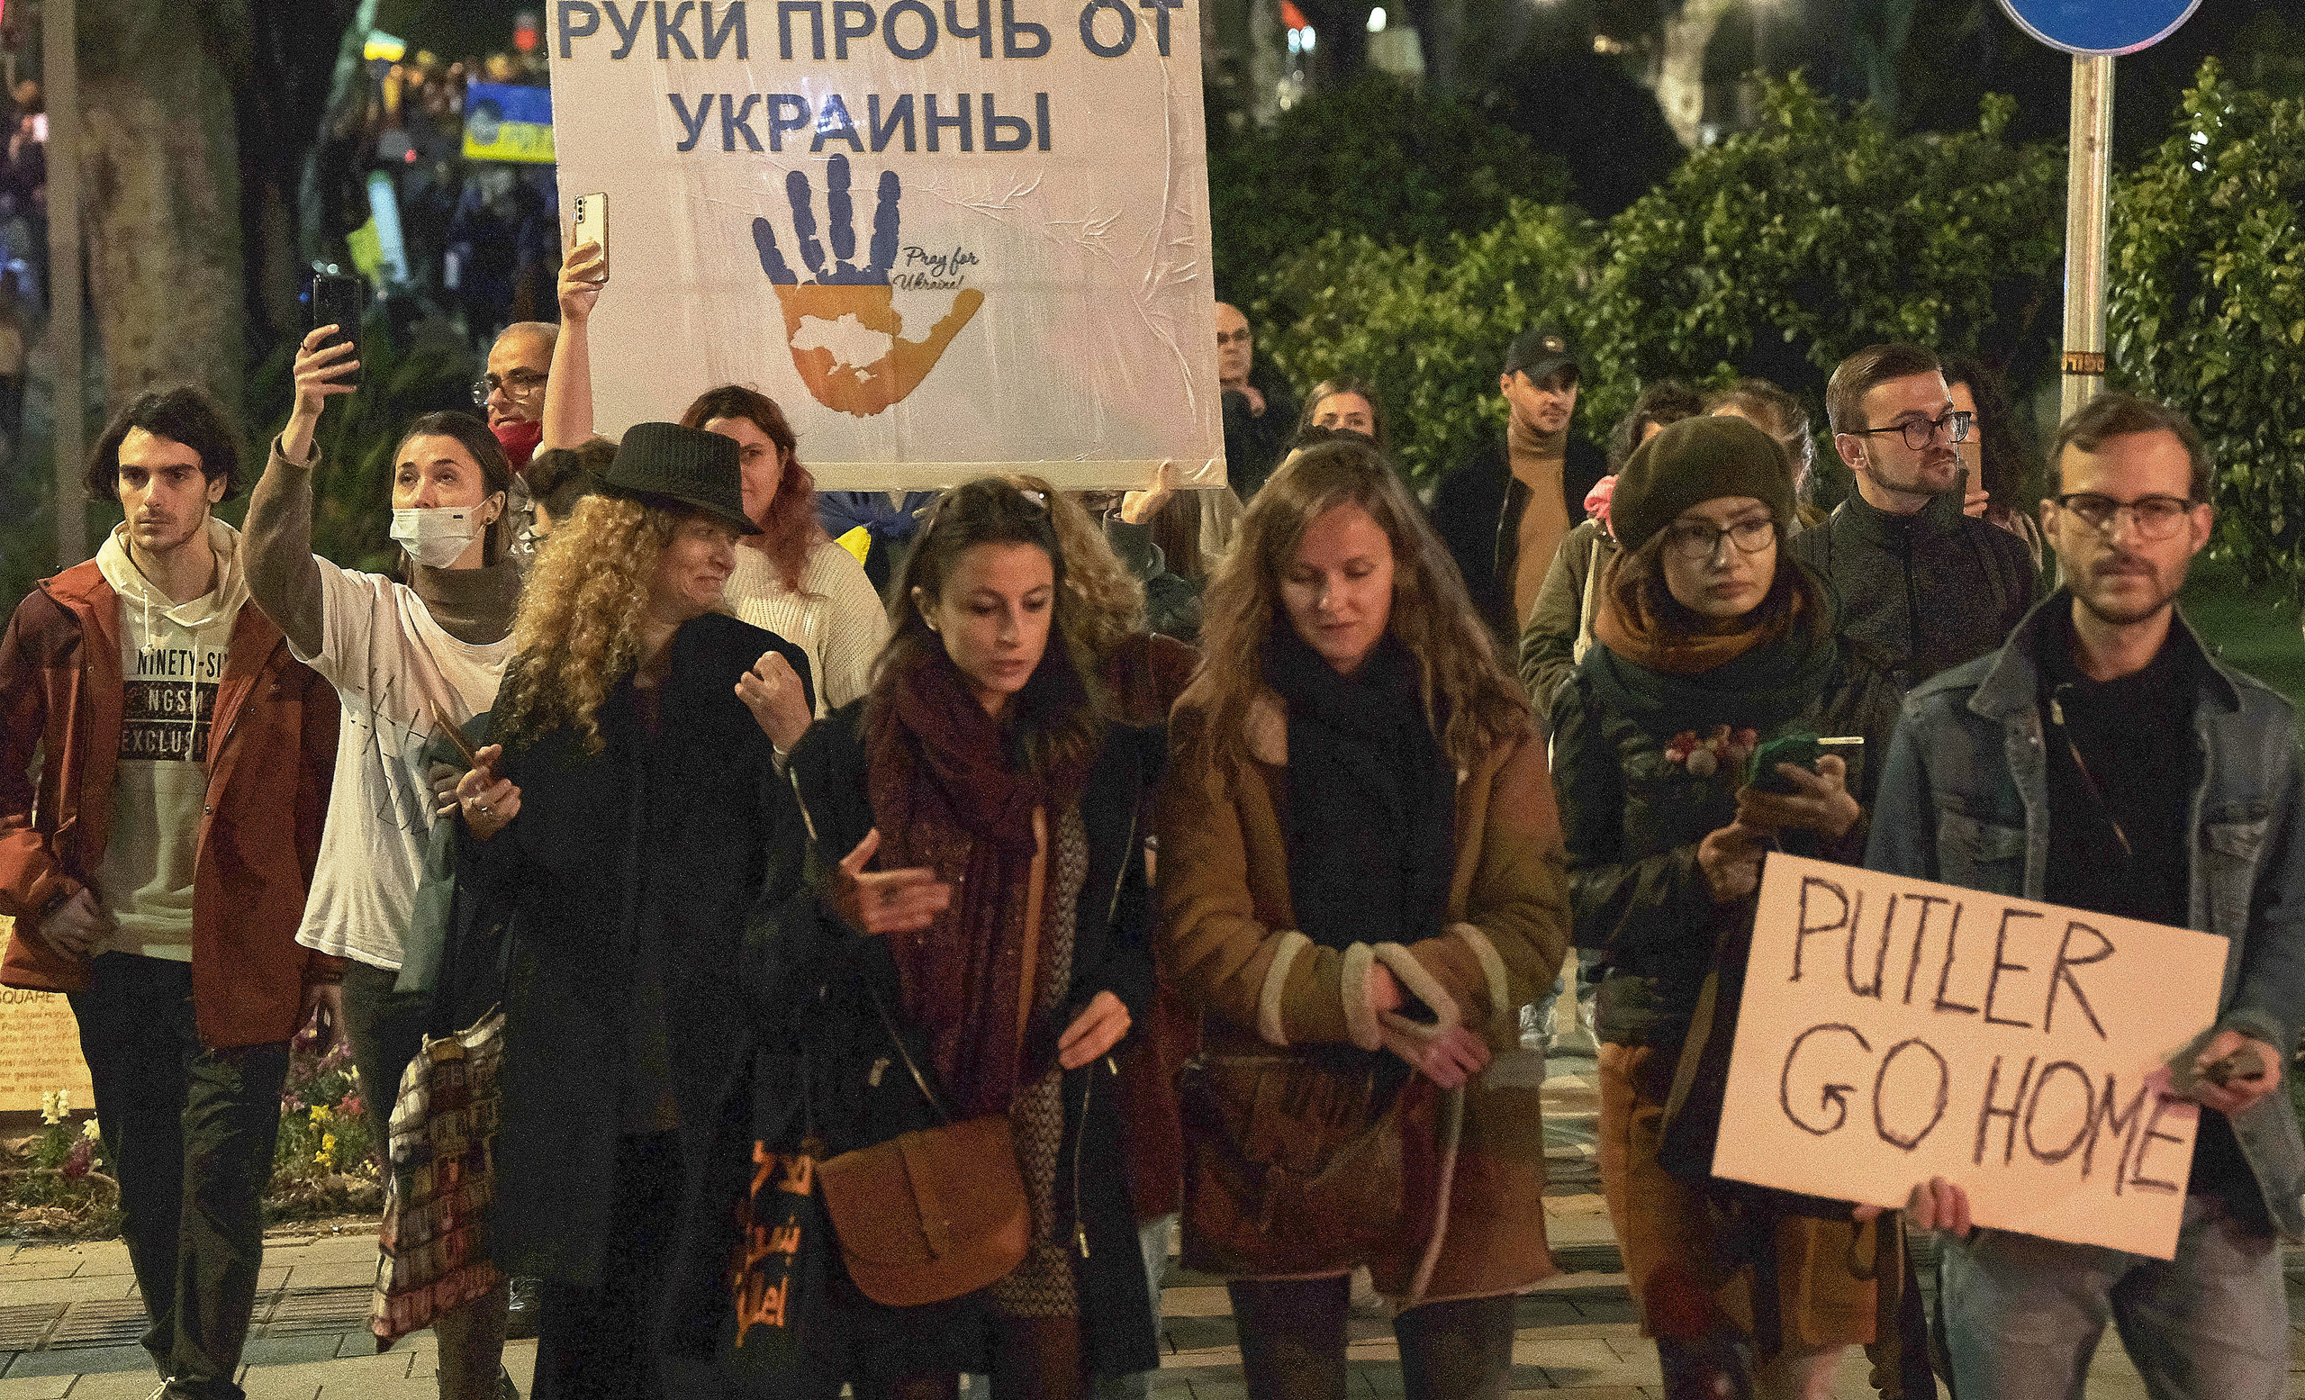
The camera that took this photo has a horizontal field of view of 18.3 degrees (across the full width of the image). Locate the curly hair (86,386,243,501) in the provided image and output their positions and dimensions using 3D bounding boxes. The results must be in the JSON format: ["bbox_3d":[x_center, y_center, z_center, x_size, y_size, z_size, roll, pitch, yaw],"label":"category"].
[{"bbox_3d":[-1.565,-0.403,11.350,0.235,0.185,0.230,1,3,10],"label":"curly hair"}]

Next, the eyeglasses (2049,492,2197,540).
[{"bbox_3d":[1.043,-0.196,7.700,0.148,0.050,0.130,0,4,6],"label":"eyeglasses"}]

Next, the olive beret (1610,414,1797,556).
[{"bbox_3d":[0.652,-0.255,8.500,0.235,0.155,0.245,-11,3,-14],"label":"olive beret"}]

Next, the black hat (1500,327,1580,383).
[{"bbox_3d":[0.928,-0.820,17.150,0.180,0.135,0.260,-1,3,-27],"label":"black hat"}]

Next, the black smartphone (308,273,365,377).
[{"bbox_3d":[-1.250,-0.571,11.000,0.075,0.155,0.010,0,0,5],"label":"black smartphone"}]

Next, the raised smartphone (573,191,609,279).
[{"bbox_3d":[-0.953,-0.787,12.200,0.073,0.153,0.009,0,4,38],"label":"raised smartphone"}]

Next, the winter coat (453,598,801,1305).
[{"bbox_3d":[-0.675,0.323,9.350,0.475,0.895,0.360,0,3,-5],"label":"winter coat"}]

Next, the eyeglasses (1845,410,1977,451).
[{"bbox_3d":[1.204,-0.428,11.400,0.140,0.048,0.145,-16,8,-42],"label":"eyeglasses"}]

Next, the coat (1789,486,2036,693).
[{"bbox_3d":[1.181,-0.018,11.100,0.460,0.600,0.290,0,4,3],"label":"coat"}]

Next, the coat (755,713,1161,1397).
[{"bbox_3d":[-0.200,0.364,7.700,0.440,0.740,0.330,-1,4,-14],"label":"coat"}]

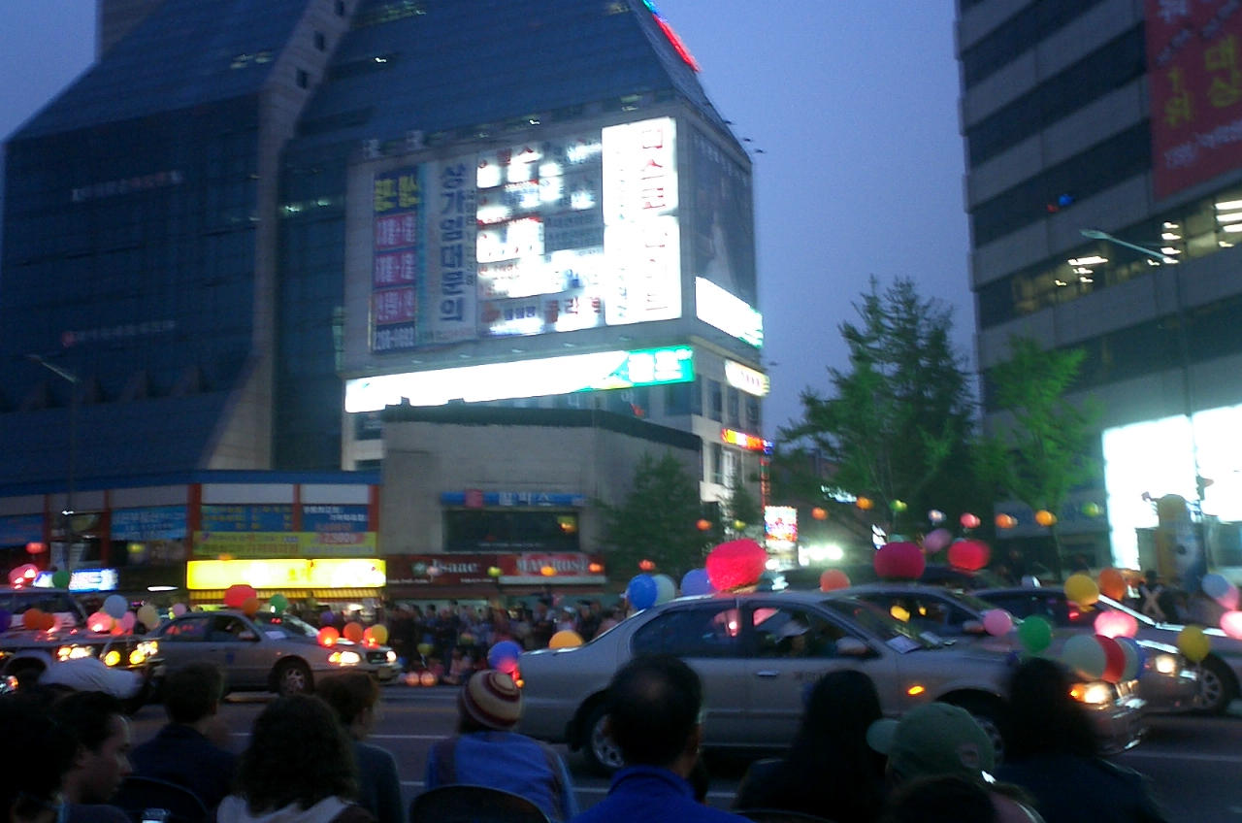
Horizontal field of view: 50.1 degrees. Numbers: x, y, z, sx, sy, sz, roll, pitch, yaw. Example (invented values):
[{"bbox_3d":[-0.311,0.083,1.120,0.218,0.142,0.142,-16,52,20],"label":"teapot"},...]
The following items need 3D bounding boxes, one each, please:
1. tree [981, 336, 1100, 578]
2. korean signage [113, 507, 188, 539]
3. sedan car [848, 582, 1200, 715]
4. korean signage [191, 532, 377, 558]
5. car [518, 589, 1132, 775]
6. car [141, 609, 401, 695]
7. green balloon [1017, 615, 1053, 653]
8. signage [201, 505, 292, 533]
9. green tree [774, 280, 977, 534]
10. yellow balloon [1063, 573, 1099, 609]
[{"bbox_3d":[11.787,2.143,36.382,3.400,8.462,3.400,-1,-8,0],"label":"tree"},{"bbox_3d":[-16.961,3.988,47.648,3.392,0.941,0.100,-5,-9,23],"label":"korean signage"},{"bbox_3d":[3.255,2.472,13.519,4.750,1.420,1.780,-6,-9,28],"label":"sedan car"},{"bbox_3d":[-14.620,5.803,57.987,7.790,1.056,0.100,2,-9,-18],"label":"korean signage"},{"bbox_3d":[1.537,2.137,10.560,4.750,1.420,1.780,-5,-9,22],"label":"car"},{"bbox_3d":[-6.017,3.976,21.853,4.700,1.420,1.760,-5,-9,22],"label":"car"},{"bbox_3d":[3.117,1.677,10.000,0.260,0.280,0.260,-1,-8,0],"label":"green balloon"},{"bbox_3d":[-13.392,3.839,47.533,3.118,0.972,0.100,2,-9,-20],"label":"signage"},{"bbox_3d":[7.089,1.330,35.259,5.400,10.061,5.200,-3,-9,11],"label":"green tree"},{"bbox_3d":[4.166,1.623,12.000,0.306,0.325,0.306,-4,-9,19],"label":"yellow balloon"}]

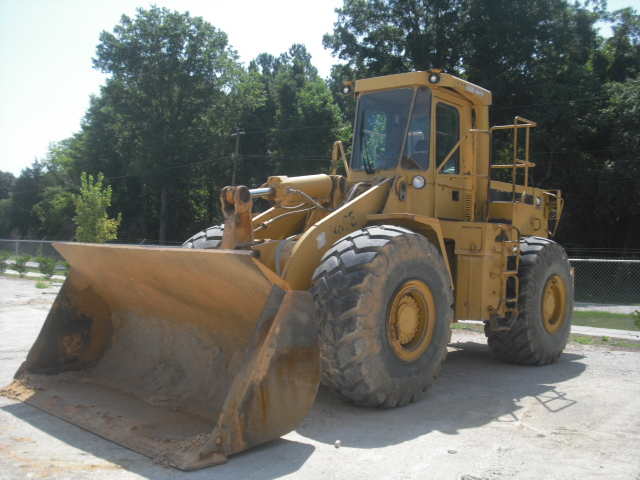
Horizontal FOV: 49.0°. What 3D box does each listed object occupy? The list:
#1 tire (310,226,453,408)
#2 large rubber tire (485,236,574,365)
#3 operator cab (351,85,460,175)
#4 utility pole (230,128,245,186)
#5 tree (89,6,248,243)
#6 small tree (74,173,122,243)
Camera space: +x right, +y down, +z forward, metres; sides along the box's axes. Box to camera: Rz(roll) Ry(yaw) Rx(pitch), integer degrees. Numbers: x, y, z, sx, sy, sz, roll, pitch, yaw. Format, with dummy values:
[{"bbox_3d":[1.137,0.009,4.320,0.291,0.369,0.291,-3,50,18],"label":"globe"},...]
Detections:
[{"bbox_3d":[0.676,0.732,6.979,0.663,1.667,1.737,2,0,42],"label":"tire"},{"bbox_3d":[2.920,0.817,9.574,0.663,1.667,1.737,2,0,40],"label":"large rubber tire"},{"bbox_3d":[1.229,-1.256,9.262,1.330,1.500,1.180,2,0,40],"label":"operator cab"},{"bbox_3d":[-5.944,-3.040,48.000,1.300,9.200,0.400,4,-1,41],"label":"utility pole"},{"bbox_3d":[-12.589,-8.874,58.000,13.200,20.600,12.000,2,0,0],"label":"tree"},{"bbox_3d":[-7.881,-0.516,25.000,1.750,3.800,1.700,2,0,0],"label":"small tree"}]

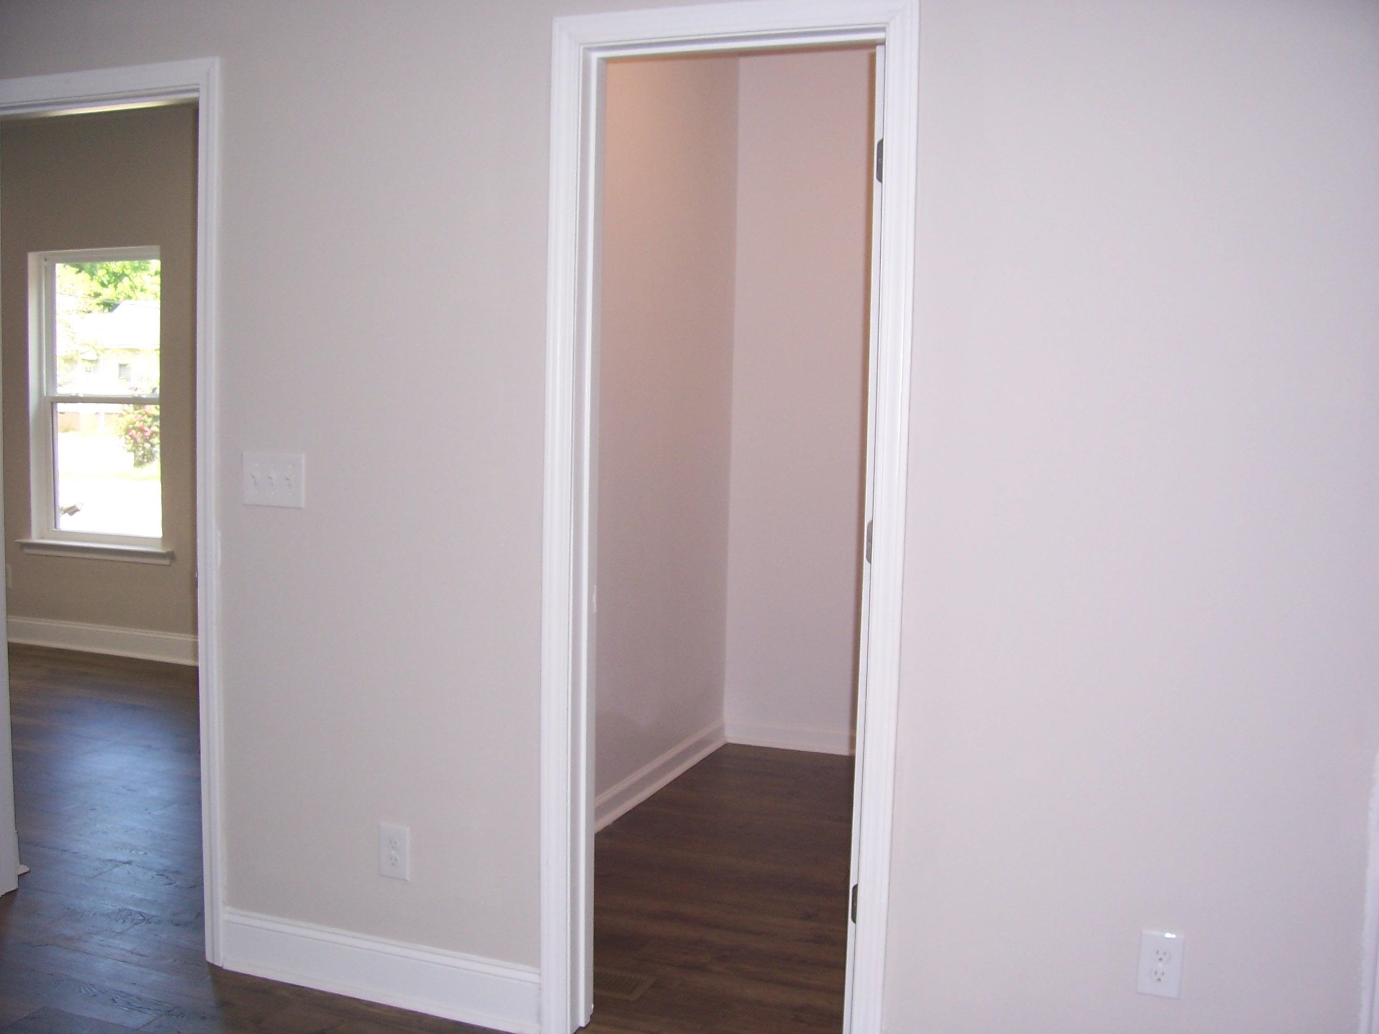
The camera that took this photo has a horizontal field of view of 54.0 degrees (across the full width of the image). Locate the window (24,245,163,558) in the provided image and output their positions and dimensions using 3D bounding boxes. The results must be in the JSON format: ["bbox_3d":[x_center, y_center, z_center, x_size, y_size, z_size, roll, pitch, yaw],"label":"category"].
[{"bbox_3d":[-3.043,-0.620,7.019,0.910,1.530,0.130,3,5,21],"label":"window"}]

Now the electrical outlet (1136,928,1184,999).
[{"bbox_3d":[0.844,0.805,2.426,0.077,0.122,0.010,3,5,21],"label":"electrical outlet"}]

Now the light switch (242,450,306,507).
[{"bbox_3d":[-0.938,-0.083,3.043,0.169,0.122,0.013,3,5,21],"label":"light switch"}]

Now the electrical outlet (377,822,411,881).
[{"bbox_3d":[-0.655,0.743,2.994,0.077,0.122,0.010,3,5,21],"label":"electrical outlet"}]

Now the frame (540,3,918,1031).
[{"bbox_3d":[0.066,0.070,2.726,0.750,2.122,0.145,3,5,21],"label":"frame"}]

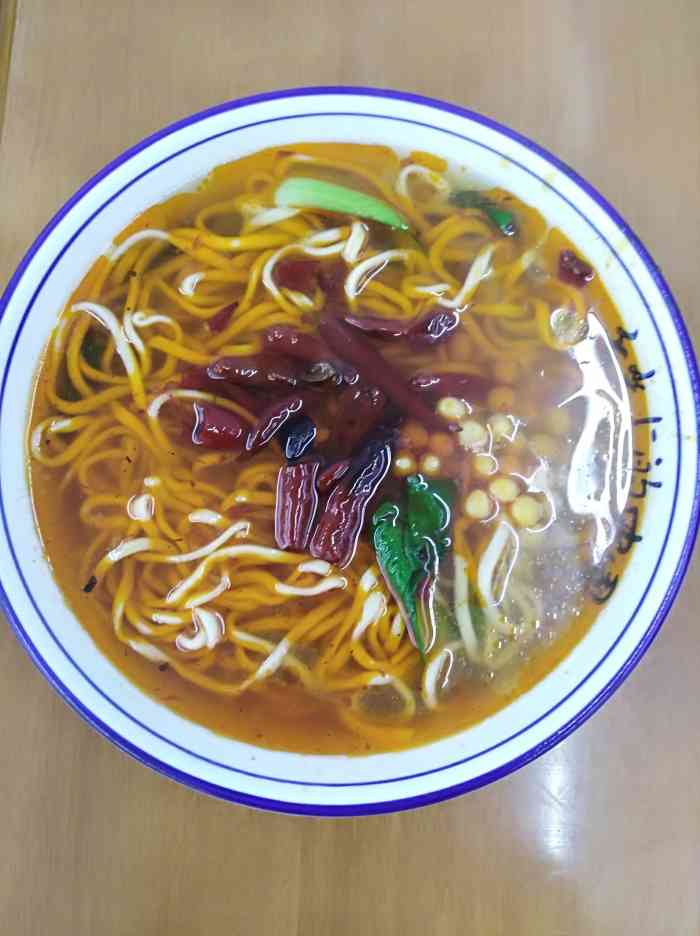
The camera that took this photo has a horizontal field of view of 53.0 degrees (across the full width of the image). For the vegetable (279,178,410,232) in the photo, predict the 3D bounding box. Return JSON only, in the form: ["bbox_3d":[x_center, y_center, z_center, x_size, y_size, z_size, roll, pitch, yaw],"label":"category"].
[{"bbox_3d":[-0.002,-0.095,0.249,0.050,0.009,0.014,11,83,2],"label":"vegetable"}]

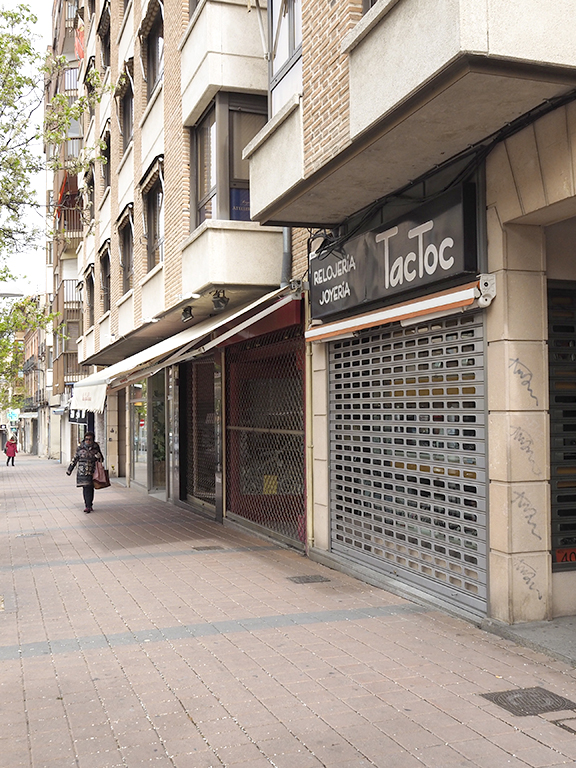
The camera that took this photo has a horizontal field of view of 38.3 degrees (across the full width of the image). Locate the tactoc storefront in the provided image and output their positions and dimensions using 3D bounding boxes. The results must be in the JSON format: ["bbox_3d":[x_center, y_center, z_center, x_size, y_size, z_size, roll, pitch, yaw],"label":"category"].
[{"bbox_3d":[0.842,0.166,8.103,0.320,3.350,3.820,0,-2,-19],"label":"tactoc storefront"}]

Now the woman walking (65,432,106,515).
[{"bbox_3d":[-4.160,1.798,17.016,0.750,1.630,0.450,0,-2,-13],"label":"woman walking"}]

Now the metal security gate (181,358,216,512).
[{"bbox_3d":[-1.694,0.858,15.755,0.120,2.750,2.770,0,-2,-19],"label":"metal security gate"}]

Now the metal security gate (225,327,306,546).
[{"bbox_3d":[-0.411,0.694,12.008,0.120,2.770,3.920,0,-2,-19],"label":"metal security gate"}]

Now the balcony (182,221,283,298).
[{"bbox_3d":[-0.817,-1.668,11.571,1.000,0.830,1.750,0,-2,-19],"label":"balcony"}]

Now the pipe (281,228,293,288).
[{"bbox_3d":[-0.012,-1.606,10.608,0.120,0.820,0.120,0,-2,-19],"label":"pipe"}]

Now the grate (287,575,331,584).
[{"bbox_3d":[0.211,1.997,8.404,0.380,0.030,0.380,0,-4,-19],"label":"grate"}]

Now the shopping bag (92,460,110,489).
[{"bbox_3d":[-3.820,1.854,16.966,0.340,0.550,0.200,0,-2,-13],"label":"shopping bag"}]

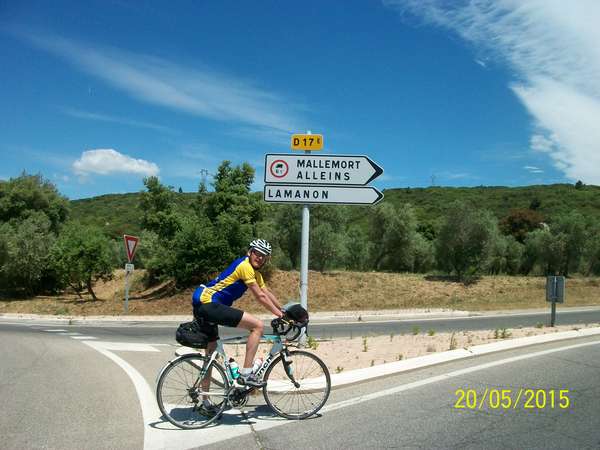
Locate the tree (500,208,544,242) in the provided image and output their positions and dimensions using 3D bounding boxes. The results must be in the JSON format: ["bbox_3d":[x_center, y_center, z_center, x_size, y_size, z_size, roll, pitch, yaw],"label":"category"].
[{"bbox_3d":[13.970,0.471,37.000,2.763,3.014,2.763,2,-3,0],"label":"tree"}]

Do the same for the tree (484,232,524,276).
[{"bbox_3d":[9.278,1.283,27.000,1.900,2.000,1.800,2,-2,0],"label":"tree"}]

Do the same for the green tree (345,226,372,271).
[{"bbox_3d":[2.680,1.031,27.000,1.500,2.150,1.500,2,-2,0],"label":"green tree"}]

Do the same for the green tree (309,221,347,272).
[{"bbox_3d":[1.050,0.821,22.500,1.494,1.985,1.494,2,-3,0],"label":"green tree"}]

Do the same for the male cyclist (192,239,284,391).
[{"bbox_3d":[-0.560,0.980,5.550,0.900,1.650,0.540,3,-3,-24],"label":"male cyclist"}]

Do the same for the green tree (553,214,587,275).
[{"bbox_3d":[12.119,0.877,26.500,1.682,2.878,1.682,2,-3,0],"label":"green tree"}]

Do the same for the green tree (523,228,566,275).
[{"bbox_3d":[10.995,1.192,26.500,1.979,2.069,1.979,2,-3,0],"label":"green tree"}]

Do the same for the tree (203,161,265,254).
[{"bbox_3d":[-2.463,-0.456,21.500,2.500,3.900,2.400,2,-2,0],"label":"tree"}]

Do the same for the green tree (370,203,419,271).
[{"bbox_3d":[4.330,0.527,27.000,2.200,3.100,2.100,2,-2,0],"label":"green tree"}]

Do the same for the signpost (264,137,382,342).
[{"bbox_3d":[0.373,0.214,9.350,1.880,3.380,0.160,1,-2,3],"label":"signpost"}]

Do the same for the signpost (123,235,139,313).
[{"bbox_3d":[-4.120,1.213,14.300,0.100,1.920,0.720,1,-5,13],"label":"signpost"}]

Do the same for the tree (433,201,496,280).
[{"bbox_3d":[6.781,0.591,24.000,2.607,3.177,2.607,2,-3,0],"label":"tree"}]

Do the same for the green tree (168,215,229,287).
[{"bbox_3d":[-3.238,0.845,18.800,2.144,2.233,2.144,2,-3,0],"label":"green tree"}]

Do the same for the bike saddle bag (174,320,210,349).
[{"bbox_3d":[-0.958,0.989,5.300,0.310,0.220,0.190,3,-2,-23],"label":"bike saddle bag"}]

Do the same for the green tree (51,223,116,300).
[{"bbox_3d":[-6.246,1.053,17.000,2.000,2.300,1.900,2,-2,0],"label":"green tree"}]

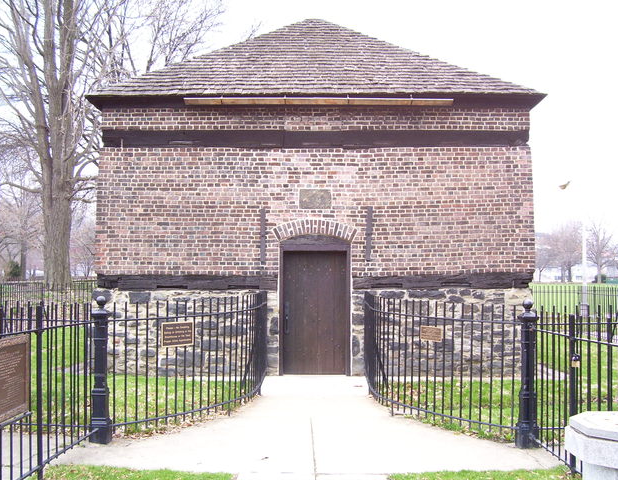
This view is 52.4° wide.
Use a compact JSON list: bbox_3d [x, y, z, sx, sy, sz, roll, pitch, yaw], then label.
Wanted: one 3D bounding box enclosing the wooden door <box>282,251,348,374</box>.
[{"bbox_3d":[0.102,1.193,10.315,1.054,2.007,0.080,0,-3,0],"label":"wooden door"}]

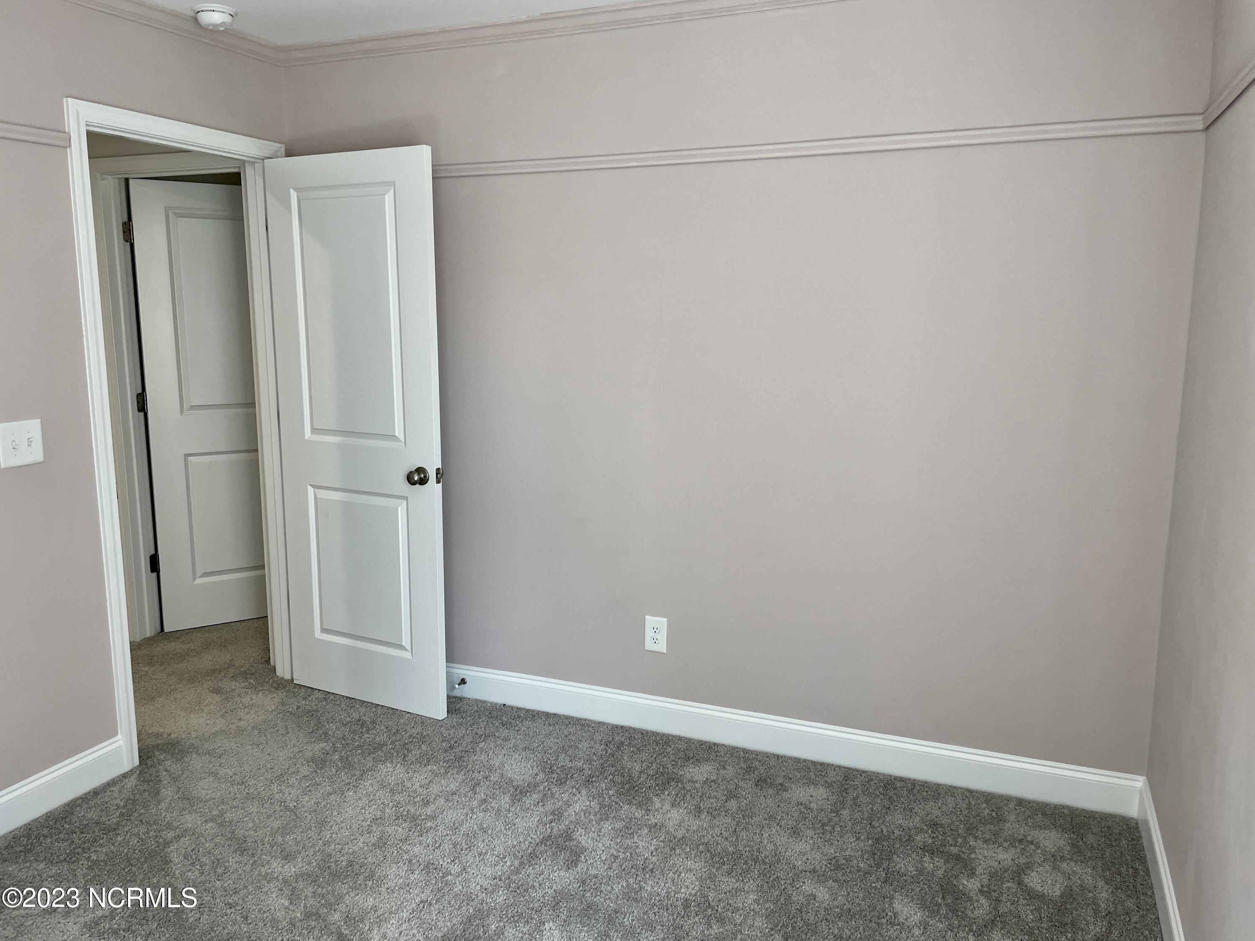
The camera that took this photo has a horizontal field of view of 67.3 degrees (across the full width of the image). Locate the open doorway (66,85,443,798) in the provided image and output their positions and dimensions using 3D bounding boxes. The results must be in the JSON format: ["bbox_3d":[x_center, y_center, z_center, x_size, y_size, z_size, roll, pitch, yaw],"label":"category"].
[{"bbox_3d":[-1.189,-0.104,3.231,0.870,2.117,0.905,4,10,22],"label":"open doorway"}]

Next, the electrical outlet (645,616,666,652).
[{"bbox_3d":[0.101,0.581,3.335,0.079,0.124,0.008,4,10,22],"label":"electrical outlet"}]

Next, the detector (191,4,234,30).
[{"bbox_3d":[-1.333,-1.465,3.054,0.130,0.048,0.130,0,9,0],"label":"detector"}]

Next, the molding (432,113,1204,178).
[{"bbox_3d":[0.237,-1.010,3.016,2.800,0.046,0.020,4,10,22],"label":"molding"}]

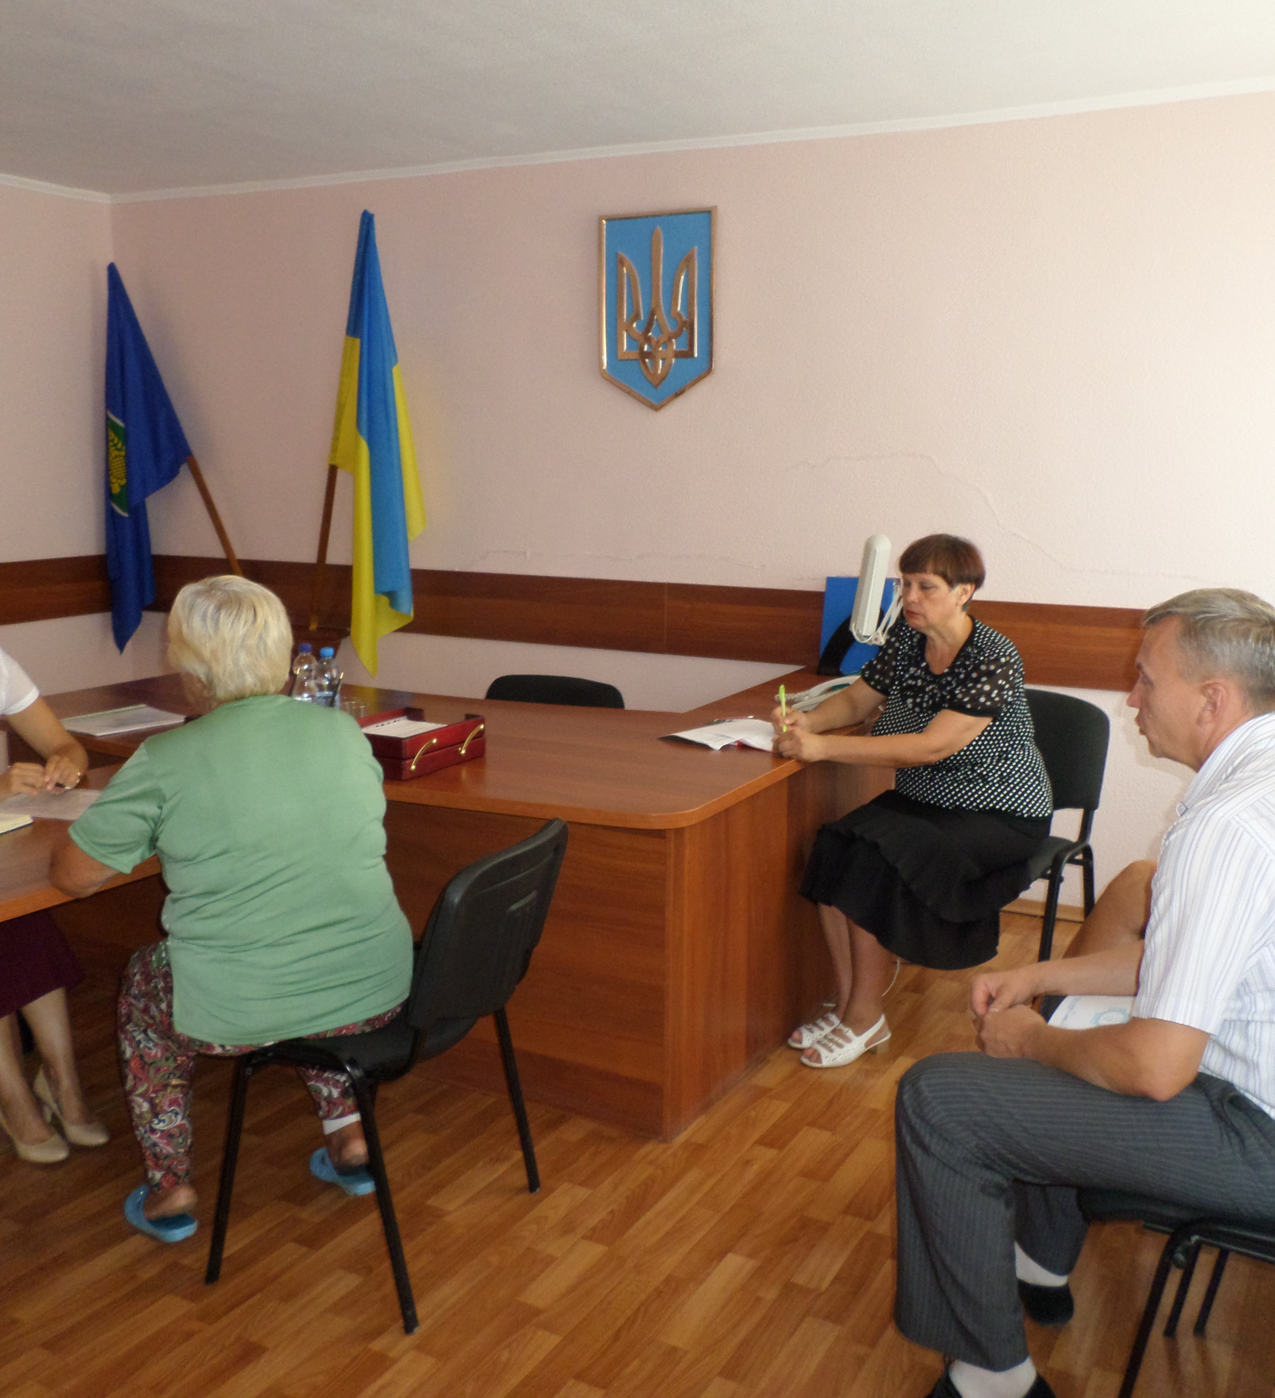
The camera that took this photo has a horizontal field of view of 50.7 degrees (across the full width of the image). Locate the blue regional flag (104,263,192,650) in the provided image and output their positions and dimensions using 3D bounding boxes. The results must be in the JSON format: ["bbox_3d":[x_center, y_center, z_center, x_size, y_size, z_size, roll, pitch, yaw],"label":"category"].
[{"bbox_3d":[-2.130,-1.028,5.850,0.400,1.660,0.250,3,10,12],"label":"blue regional flag"}]

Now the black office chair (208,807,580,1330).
[{"bbox_3d":[-0.508,0.676,2.638,0.560,0.820,0.540,5,11,21],"label":"black office chair"}]

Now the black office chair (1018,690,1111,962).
[{"bbox_3d":[1.050,0.431,4.087,0.540,0.820,0.570,8,13,37],"label":"black office chair"}]

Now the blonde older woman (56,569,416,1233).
[{"bbox_3d":[-0.825,0.408,2.750,0.620,1.300,0.740,-5,12,-28],"label":"blonde older woman"}]

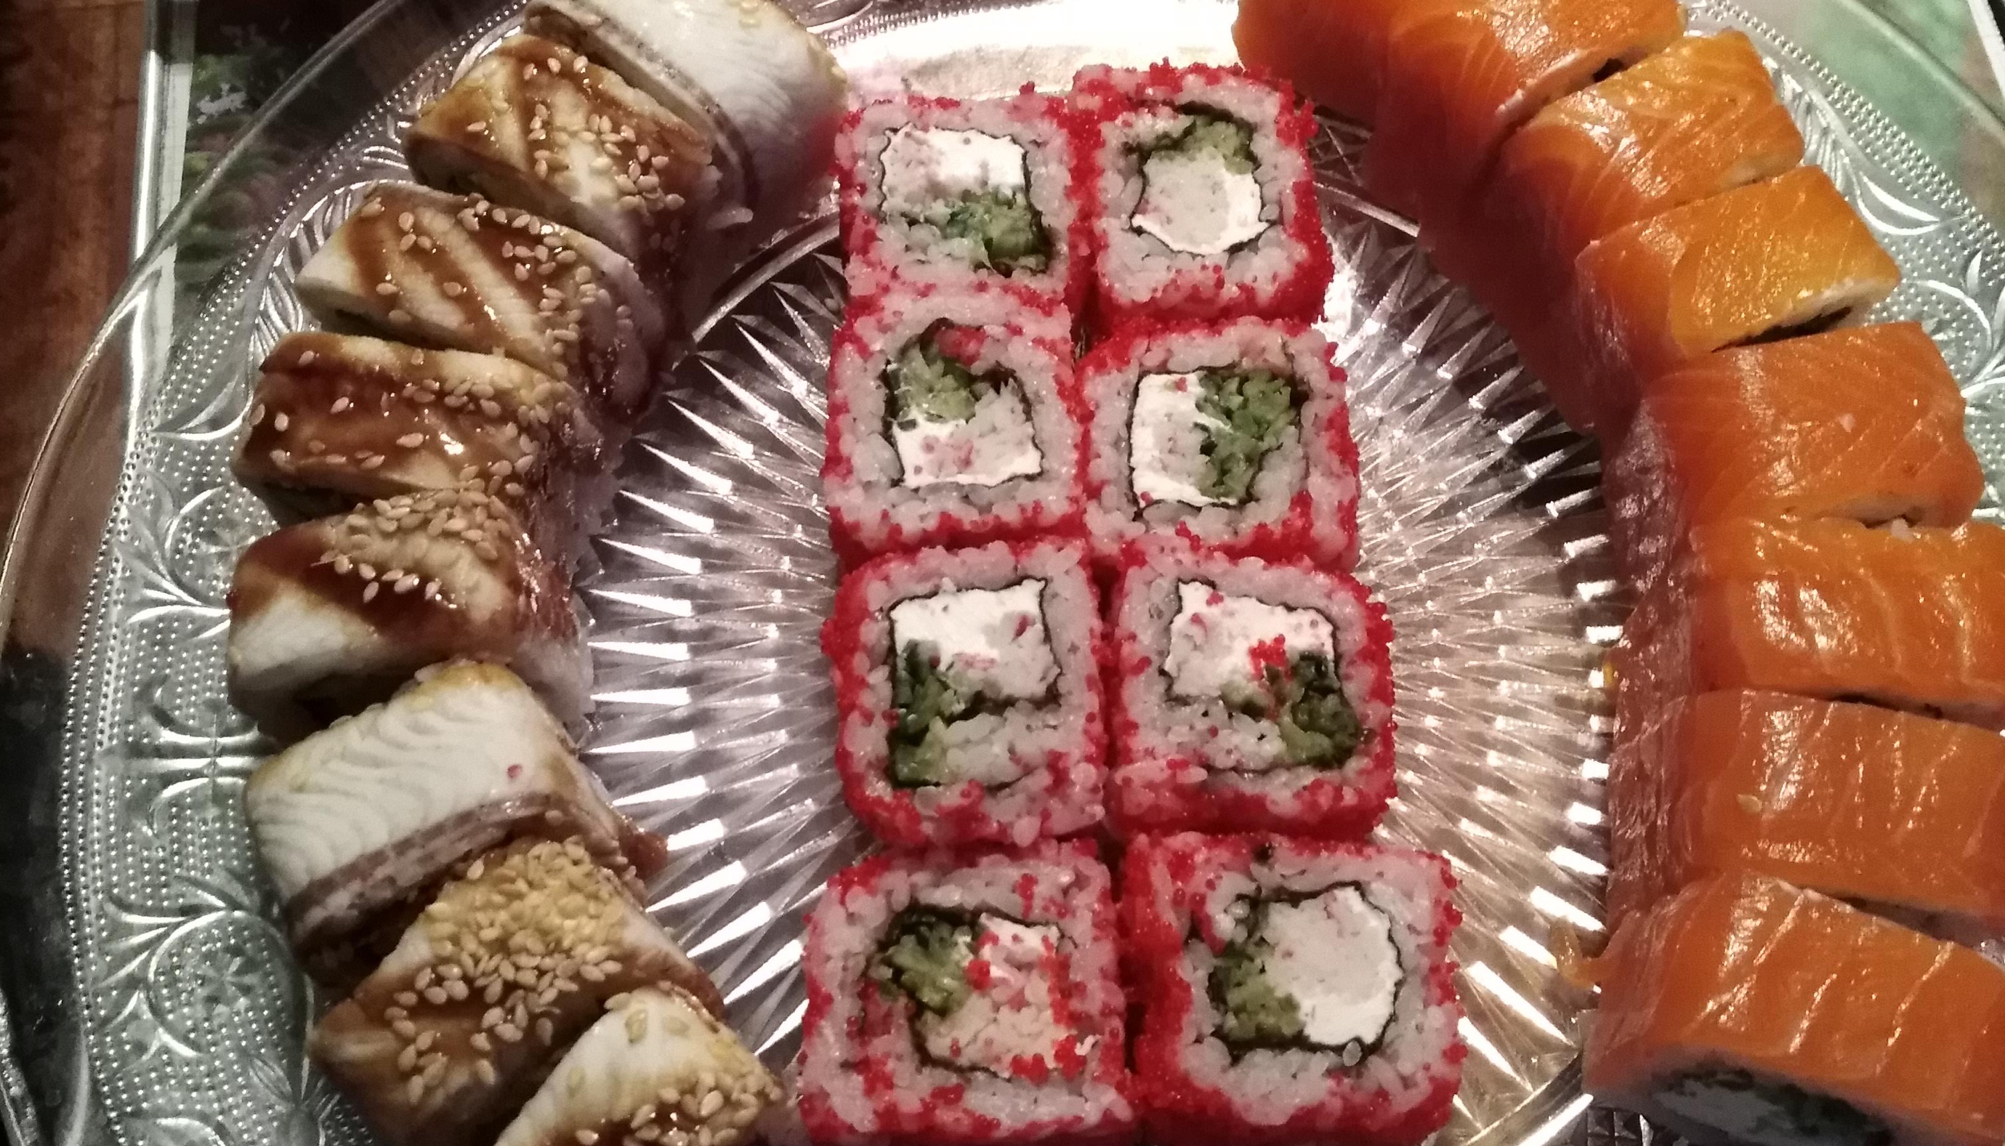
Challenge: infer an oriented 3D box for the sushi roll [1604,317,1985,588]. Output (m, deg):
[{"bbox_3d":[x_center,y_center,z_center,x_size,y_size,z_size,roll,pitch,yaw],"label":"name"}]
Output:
[{"bbox_3d":[0.111,-0.013,0.287,0.043,0.030,0.028,-4,64,-2],"label":"sushi roll"}]

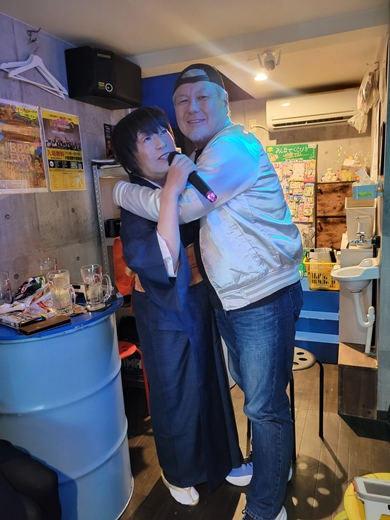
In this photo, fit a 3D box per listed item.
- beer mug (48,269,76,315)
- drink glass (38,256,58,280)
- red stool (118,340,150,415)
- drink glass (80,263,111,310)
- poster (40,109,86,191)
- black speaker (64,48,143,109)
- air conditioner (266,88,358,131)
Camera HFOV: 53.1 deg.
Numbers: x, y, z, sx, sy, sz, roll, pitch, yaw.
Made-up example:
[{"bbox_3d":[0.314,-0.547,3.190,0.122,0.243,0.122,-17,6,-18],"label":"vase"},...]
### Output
[{"bbox_3d":[-0.491,0.126,1.481,0.122,0.158,0.085,4,13,33],"label":"beer mug"},{"bbox_3d":[-0.657,0.080,1.768,0.085,0.158,0.118,-7,12,-21],"label":"drink glass"},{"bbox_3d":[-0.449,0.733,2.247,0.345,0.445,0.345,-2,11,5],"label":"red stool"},{"bbox_3d":[-0.372,0.110,1.524,0.127,0.160,0.085,-6,11,-15],"label":"drink glass"},{"bbox_3d":[-0.768,-0.635,2.316,0.010,0.450,0.325,1,12,22],"label":"poster"},{"bbox_3d":[-0.558,-1.140,2.484,0.215,0.265,0.500,1,12,22],"label":"black speaker"},{"bbox_3d":[1.076,-1.344,3.585,0.785,0.280,0.230,1,12,22],"label":"air conditioner"}]

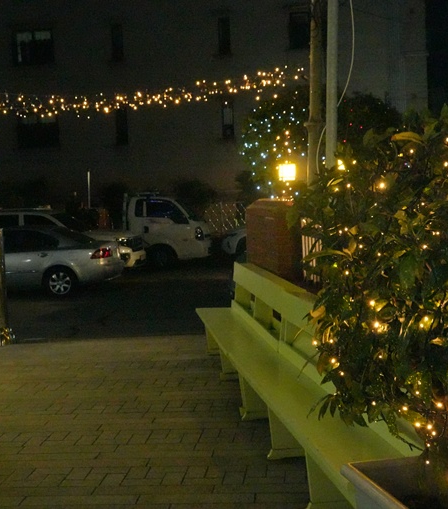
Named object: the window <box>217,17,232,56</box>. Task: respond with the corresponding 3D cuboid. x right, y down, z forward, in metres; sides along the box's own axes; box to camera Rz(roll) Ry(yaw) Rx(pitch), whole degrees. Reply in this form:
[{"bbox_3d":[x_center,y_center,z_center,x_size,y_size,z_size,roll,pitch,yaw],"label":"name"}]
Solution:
[{"bbox_3d":[0.017,-7.526,29.300,0.450,1.330,0.150,-2,4,5],"label":"window"}]

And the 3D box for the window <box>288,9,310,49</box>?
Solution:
[{"bbox_3d":[2.794,-7.312,27.735,1.332,1.234,0.150,-2,5,7],"label":"window"}]

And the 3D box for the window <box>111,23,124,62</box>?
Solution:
[{"bbox_3d":[-3.714,-7.394,29.600,0.440,1.330,0.150,-2,4,5],"label":"window"}]

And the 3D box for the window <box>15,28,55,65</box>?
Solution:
[{"bbox_3d":[-6.463,-7.066,28.867,1.405,1.218,0.150,-2,5,7],"label":"window"}]

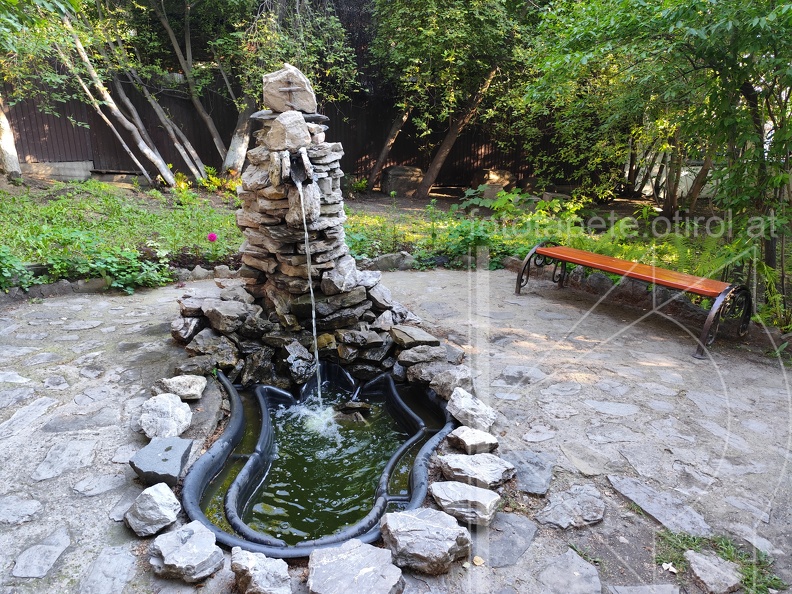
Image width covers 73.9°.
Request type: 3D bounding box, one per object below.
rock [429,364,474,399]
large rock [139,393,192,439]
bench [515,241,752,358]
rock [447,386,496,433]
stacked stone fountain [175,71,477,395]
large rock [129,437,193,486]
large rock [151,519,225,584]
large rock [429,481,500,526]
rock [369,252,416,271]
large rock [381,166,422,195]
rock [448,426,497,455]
[{"bbox_3d":[0.362,0.541,3.267,0.245,0.165,0.190,6,18,17],"label":"rock"},{"bbox_3d":[-1.219,0.631,2.793,0.249,0.197,0.244,-5,15,-15],"label":"large rock"},{"bbox_3d":[2.060,-0.082,4.801,0.720,0.510,1.880,-10,20,-33],"label":"bench"},{"bbox_3d":[0.426,0.644,2.995,0.175,0.135,0.320,-8,19,-27],"label":"rock"},{"bbox_3d":[-0.675,-0.594,3.798,2.150,2.050,1.500,-1,15,0],"label":"stacked stone fountain"},{"bbox_3d":[-1.084,0.758,2.436,0.246,0.123,0.294,-4,15,-10],"label":"large rock"},{"bbox_3d":[-0.736,0.897,1.865,0.240,0.124,0.189,-7,15,-19],"label":"large rock"},{"bbox_3d":[0.301,0.880,2.259,0.285,0.110,0.170,9,19,26],"label":"large rock"},{"bbox_3d":[-0.026,-0.461,6.861,0.612,0.217,0.319,-1,15,0],"label":"rock"},{"bbox_3d":[0.156,-2.742,12.600,0.980,0.690,0.750,1,15,8],"label":"large rock"},{"bbox_3d":[0.392,0.746,2.724,0.230,0.100,0.145,8,18,21],"label":"rock"}]

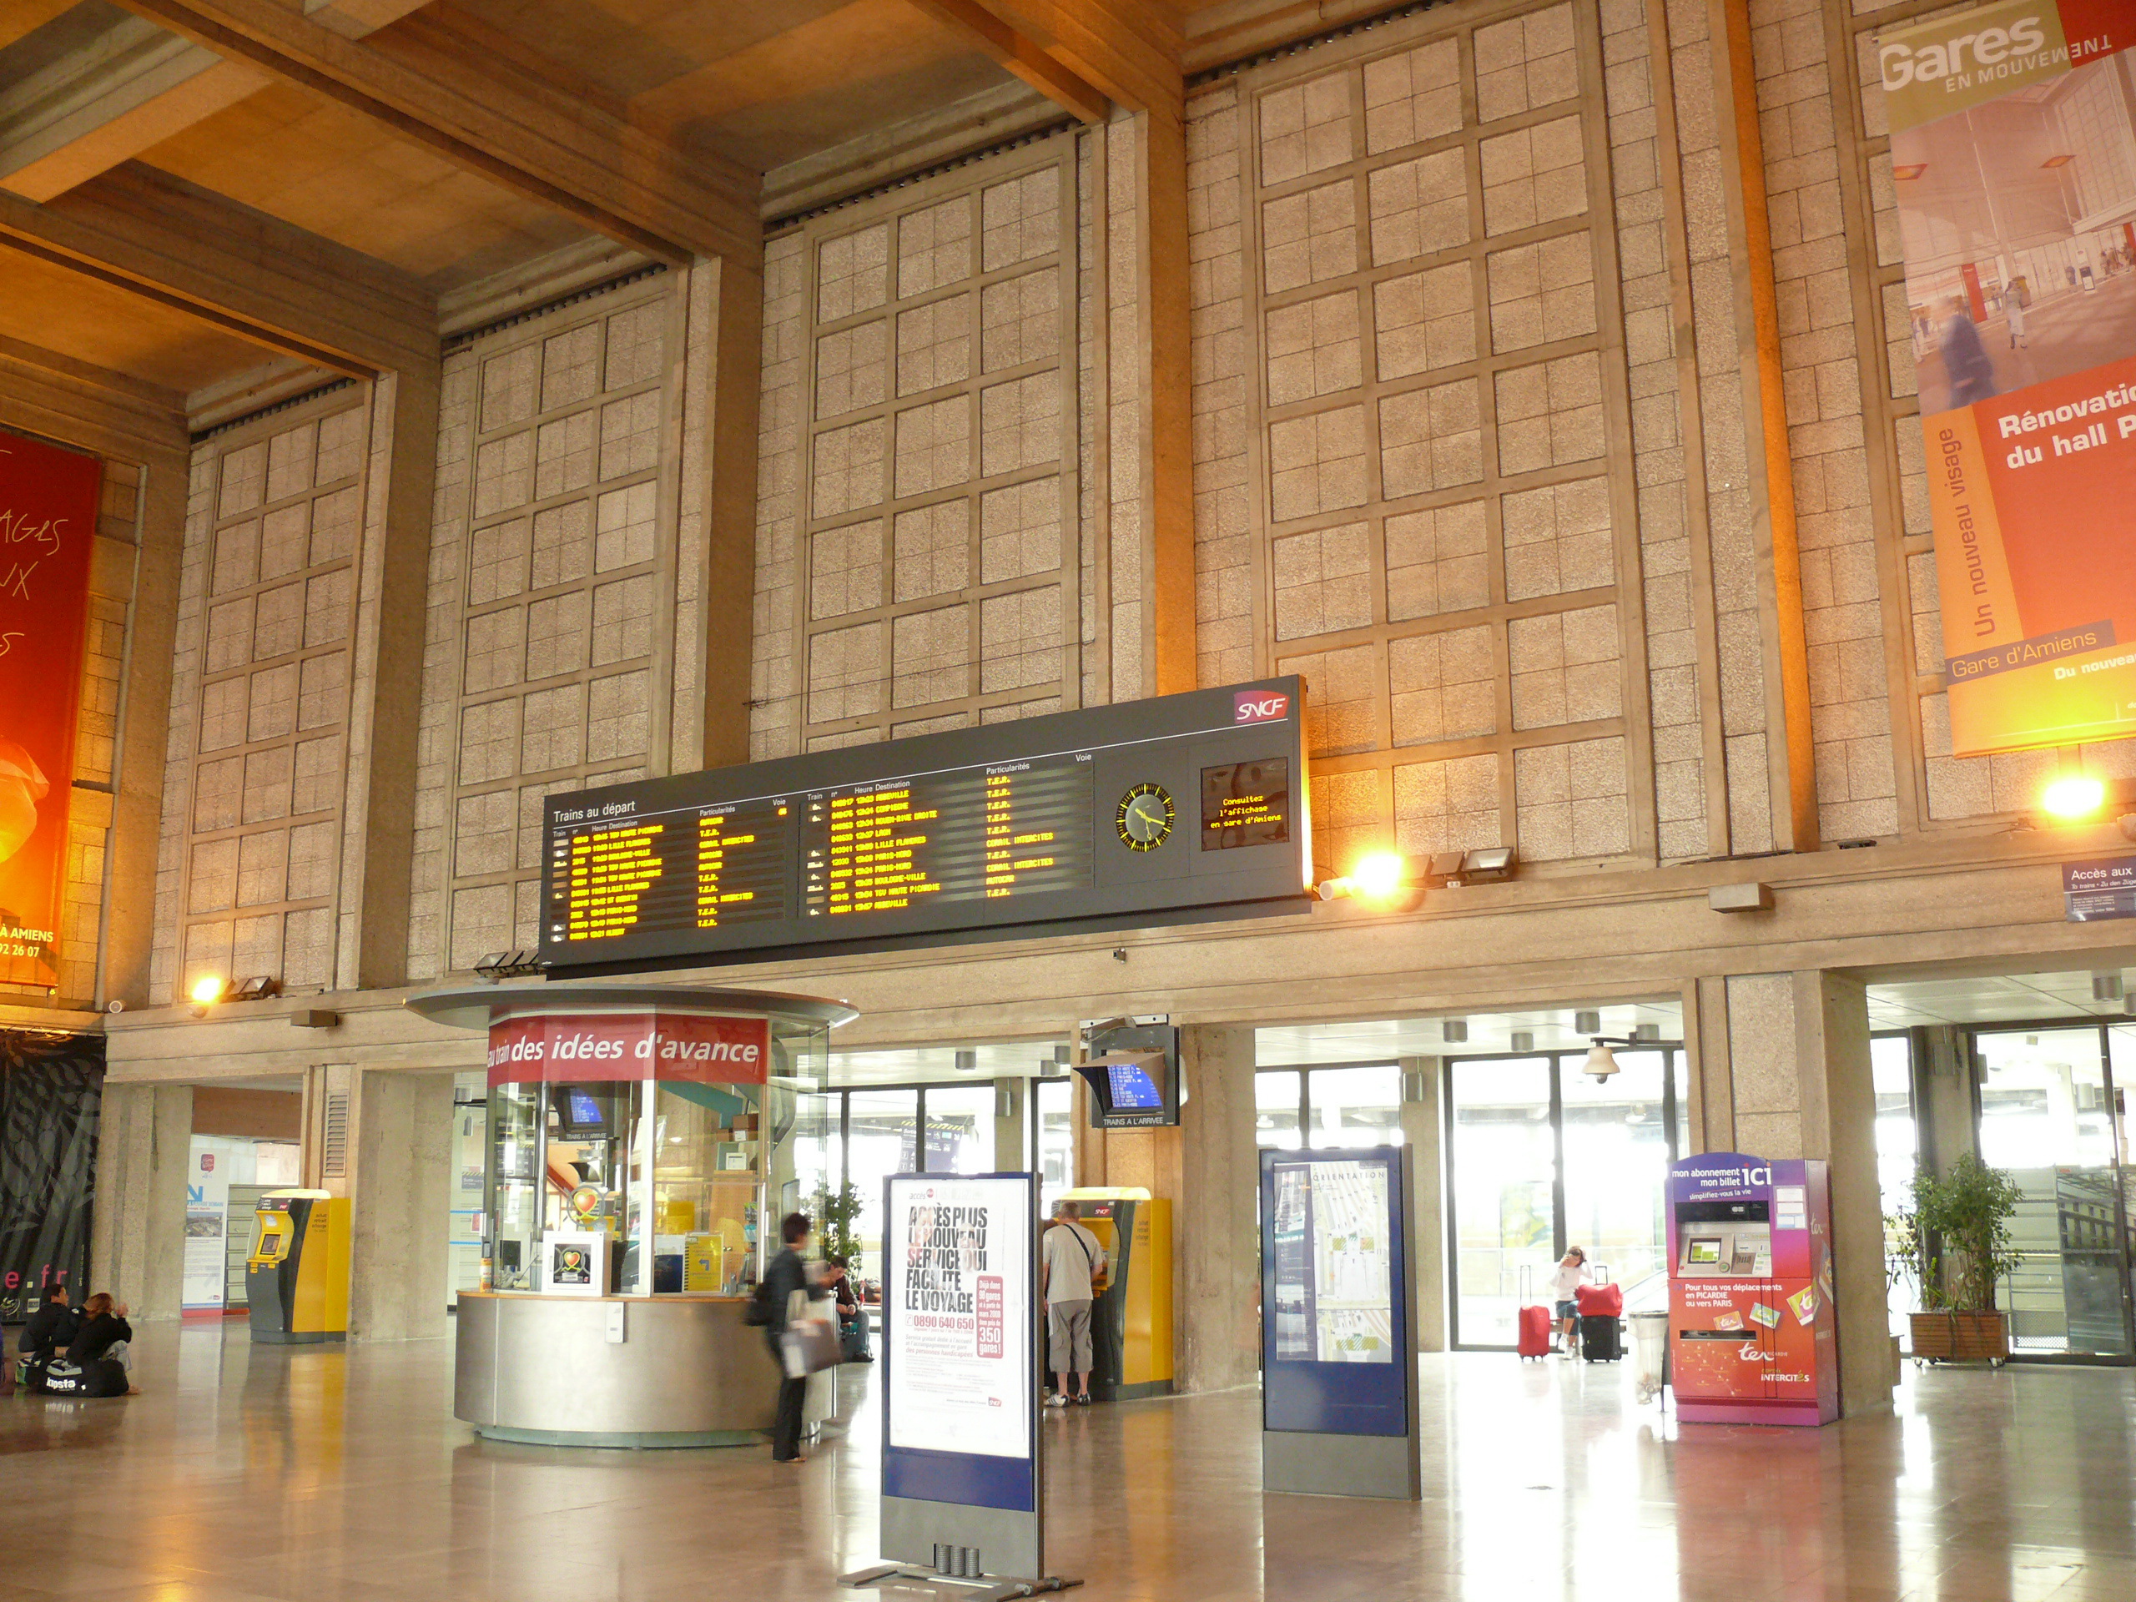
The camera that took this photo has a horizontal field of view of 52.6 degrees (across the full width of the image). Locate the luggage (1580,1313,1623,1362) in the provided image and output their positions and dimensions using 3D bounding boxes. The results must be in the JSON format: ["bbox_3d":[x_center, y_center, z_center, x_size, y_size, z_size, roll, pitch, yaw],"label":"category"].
[{"bbox_3d":[5.571,5.595,22.566,0.400,0.510,0.250,-8,-13,34],"label":"luggage"}]

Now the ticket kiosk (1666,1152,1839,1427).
[{"bbox_3d":[5.120,3.638,16.146,1.080,1.950,0.570,-8,-13,34],"label":"ticket kiosk"}]

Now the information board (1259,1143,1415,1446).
[{"bbox_3d":[1.545,2.834,12.328,0.910,1.700,0.150,-7,-13,31],"label":"information board"}]

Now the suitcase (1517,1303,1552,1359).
[{"bbox_3d":[5.096,5.798,23.722,0.380,0.600,0.270,1,-11,-9],"label":"suitcase"}]

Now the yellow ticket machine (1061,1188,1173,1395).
[{"bbox_3d":[0.405,4.308,19.012,0.660,1.820,0.950,-8,-13,34],"label":"yellow ticket machine"}]

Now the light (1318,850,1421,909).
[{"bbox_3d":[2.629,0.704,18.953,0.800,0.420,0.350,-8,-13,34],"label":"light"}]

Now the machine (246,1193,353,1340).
[{"bbox_3d":[-9.361,5.665,26.344,0.660,1.820,0.950,-8,-13,34],"label":"machine"}]

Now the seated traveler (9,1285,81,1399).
[{"bbox_3d":[-9.110,4.762,19.206,0.680,0.880,0.520,8,-13,-36],"label":"seated traveler"}]

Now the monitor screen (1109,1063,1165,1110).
[{"bbox_3d":[0.597,2.453,18.620,0.530,0.420,0.120,-8,-4,34],"label":"monitor screen"}]

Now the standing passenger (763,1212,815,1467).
[{"bbox_3d":[-1.809,3.524,14.222,0.450,1.620,0.450,6,-12,-29],"label":"standing passenger"}]

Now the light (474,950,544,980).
[{"bbox_3d":[-6.546,1.934,25.298,1.150,0.340,0.340,-8,-13,34],"label":"light"}]

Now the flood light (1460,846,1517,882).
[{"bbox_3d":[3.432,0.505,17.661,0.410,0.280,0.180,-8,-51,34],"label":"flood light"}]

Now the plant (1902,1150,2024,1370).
[{"bbox_3d":[8.804,4.548,21.449,1.100,2.030,0.800,-8,-13,34],"label":"plant"}]

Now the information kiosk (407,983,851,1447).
[{"bbox_3d":[-3.251,3.112,16.219,3.450,3.200,3.450,0,-11,0],"label":"information kiosk"}]

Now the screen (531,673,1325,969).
[{"bbox_3d":[-1.929,0.431,21.951,9.850,2.050,0.250,-8,-13,34],"label":"screen"}]

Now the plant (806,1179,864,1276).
[{"bbox_3d":[-2.833,5.578,26.065,0.700,2.020,0.650,-8,-13,34],"label":"plant"}]

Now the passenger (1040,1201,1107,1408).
[{"bbox_3d":[0.018,4.311,18.590,0.520,1.720,0.420,-4,-12,21],"label":"passenger"}]

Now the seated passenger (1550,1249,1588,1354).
[{"bbox_3d":[5.486,5.492,23.709,0.460,1.200,0.600,-5,-12,23],"label":"seated passenger"}]

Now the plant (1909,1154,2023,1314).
[{"bbox_3d":[8.894,4.312,21.509,1.000,1.620,0.850,-8,-13,34],"label":"plant"}]

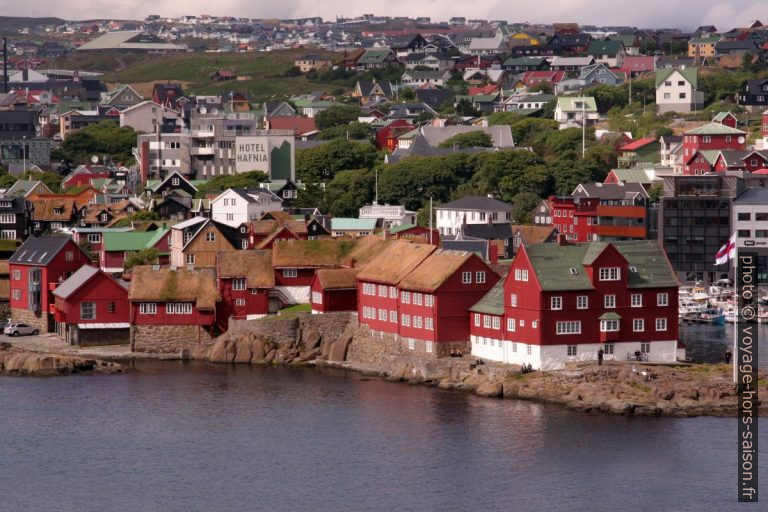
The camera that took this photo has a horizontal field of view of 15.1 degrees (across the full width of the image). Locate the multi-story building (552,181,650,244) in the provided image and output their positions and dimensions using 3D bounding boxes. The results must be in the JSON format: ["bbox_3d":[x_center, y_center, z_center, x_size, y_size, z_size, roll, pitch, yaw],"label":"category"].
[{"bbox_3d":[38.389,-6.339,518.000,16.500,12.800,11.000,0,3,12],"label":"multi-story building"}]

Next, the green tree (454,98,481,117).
[{"bbox_3d":[20.148,-35.711,700.000,6.200,4.700,5.500,0,3,0],"label":"green tree"}]

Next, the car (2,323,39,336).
[{"bbox_3d":[-45.969,9.443,368.200,4.450,1.680,1.820,-2,3,-29],"label":"car"}]

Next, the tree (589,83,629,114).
[{"bbox_3d":[48.750,-34.120,629.120,8.600,7.060,8.000,0,2,0],"label":"tree"}]

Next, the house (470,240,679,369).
[{"bbox_3d":[20.981,4.968,322.993,16.900,13.200,17.200,-1,3,-24],"label":"house"}]

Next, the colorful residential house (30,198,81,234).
[{"bbox_3d":[-52.905,-6.353,465.373,6.700,6.500,6.500,0,3,5],"label":"colorful residential house"}]

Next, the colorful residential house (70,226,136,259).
[{"bbox_3d":[-40.870,-1.450,422.320,8.200,5.400,6.000,-1,3,-16],"label":"colorful residential house"}]

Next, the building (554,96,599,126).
[{"bbox_3d":[47.111,-35.413,710.000,9.300,7.200,7.600,-1,3,-8],"label":"building"}]

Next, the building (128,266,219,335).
[{"bbox_3d":[-25.686,5.979,354.000,10.400,9.000,8.200,0,3,-4],"label":"building"}]

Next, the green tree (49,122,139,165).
[{"bbox_3d":[-55.192,-21.522,555.000,16.000,8.700,12.000,0,3,0],"label":"green tree"}]

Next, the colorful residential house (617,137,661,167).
[{"bbox_3d":[58.067,-22.862,645.554,9.500,6.800,8.500,-1,3,-22],"label":"colorful residential house"}]

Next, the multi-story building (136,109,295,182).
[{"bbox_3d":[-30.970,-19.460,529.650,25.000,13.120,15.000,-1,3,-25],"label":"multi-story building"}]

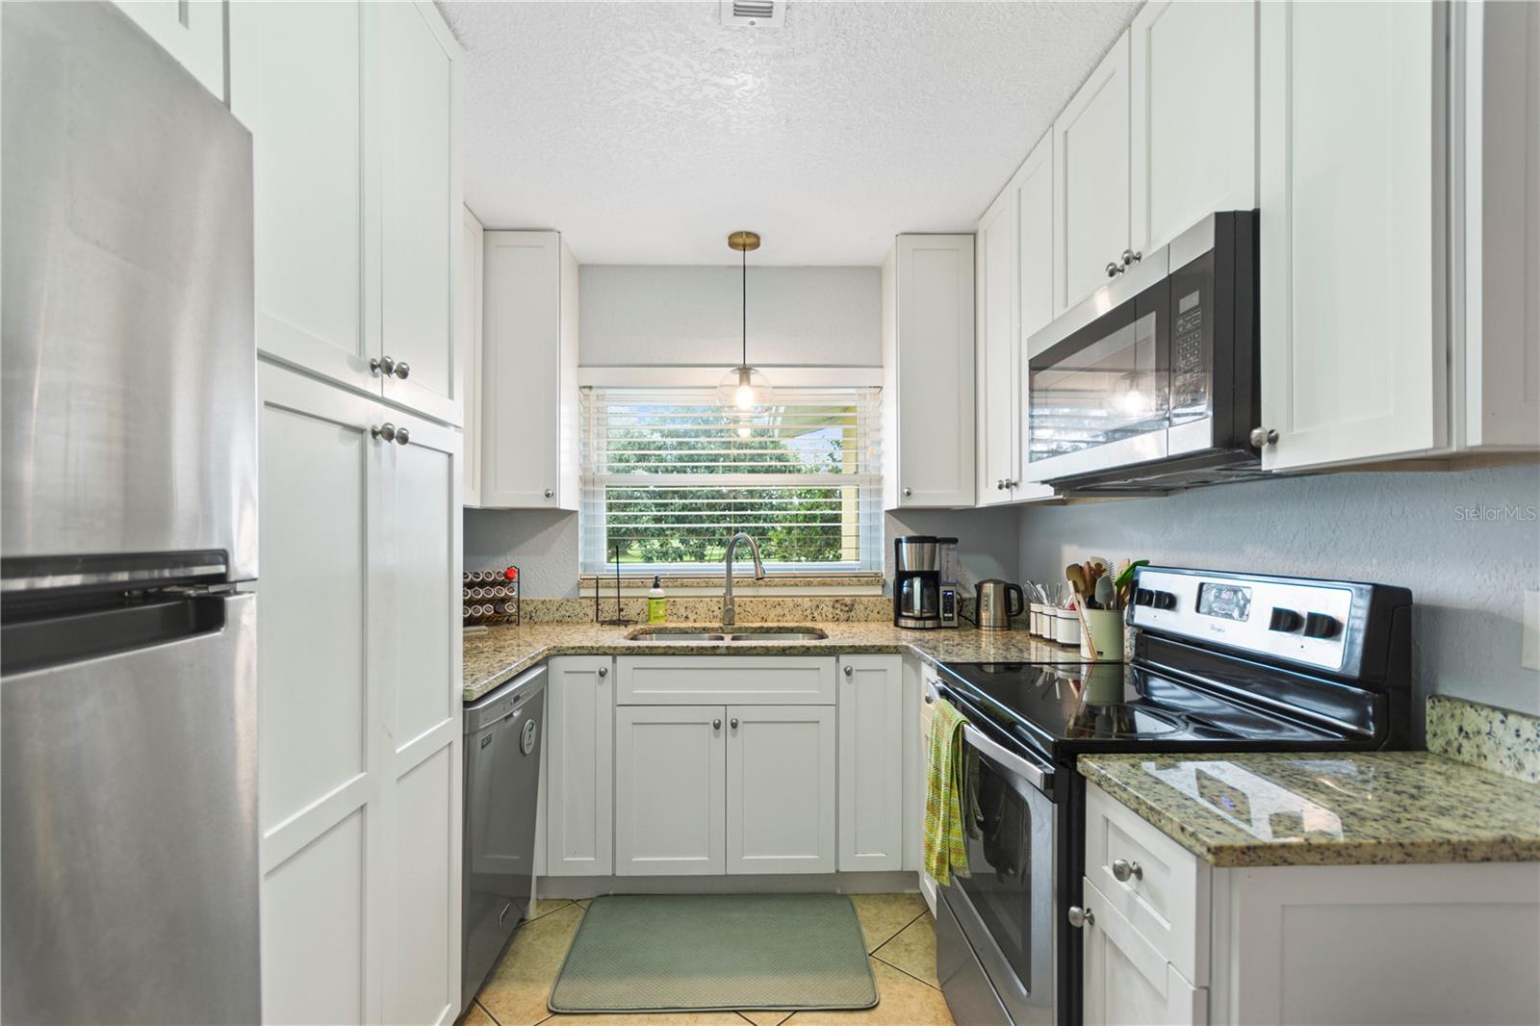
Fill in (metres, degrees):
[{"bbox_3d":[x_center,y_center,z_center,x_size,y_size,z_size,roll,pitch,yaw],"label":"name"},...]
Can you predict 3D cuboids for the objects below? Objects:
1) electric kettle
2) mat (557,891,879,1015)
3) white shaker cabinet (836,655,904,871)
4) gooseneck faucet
[{"bbox_3d":[0.934,0.368,2.600,0.195,0.200,0.140,0,-1,21],"label":"electric kettle"},{"bbox_3d":[-0.159,1.350,2.000,0.900,0.015,0.535,0,-1,-2],"label":"mat"},{"bbox_3d":[0.338,0.868,2.505,0.230,0.770,0.600,0,-1,-2],"label":"white shaker cabinet"},{"bbox_3d":[-0.105,0.274,2.634,0.220,0.385,0.070,-1,-2,41],"label":"gooseneck faucet"}]

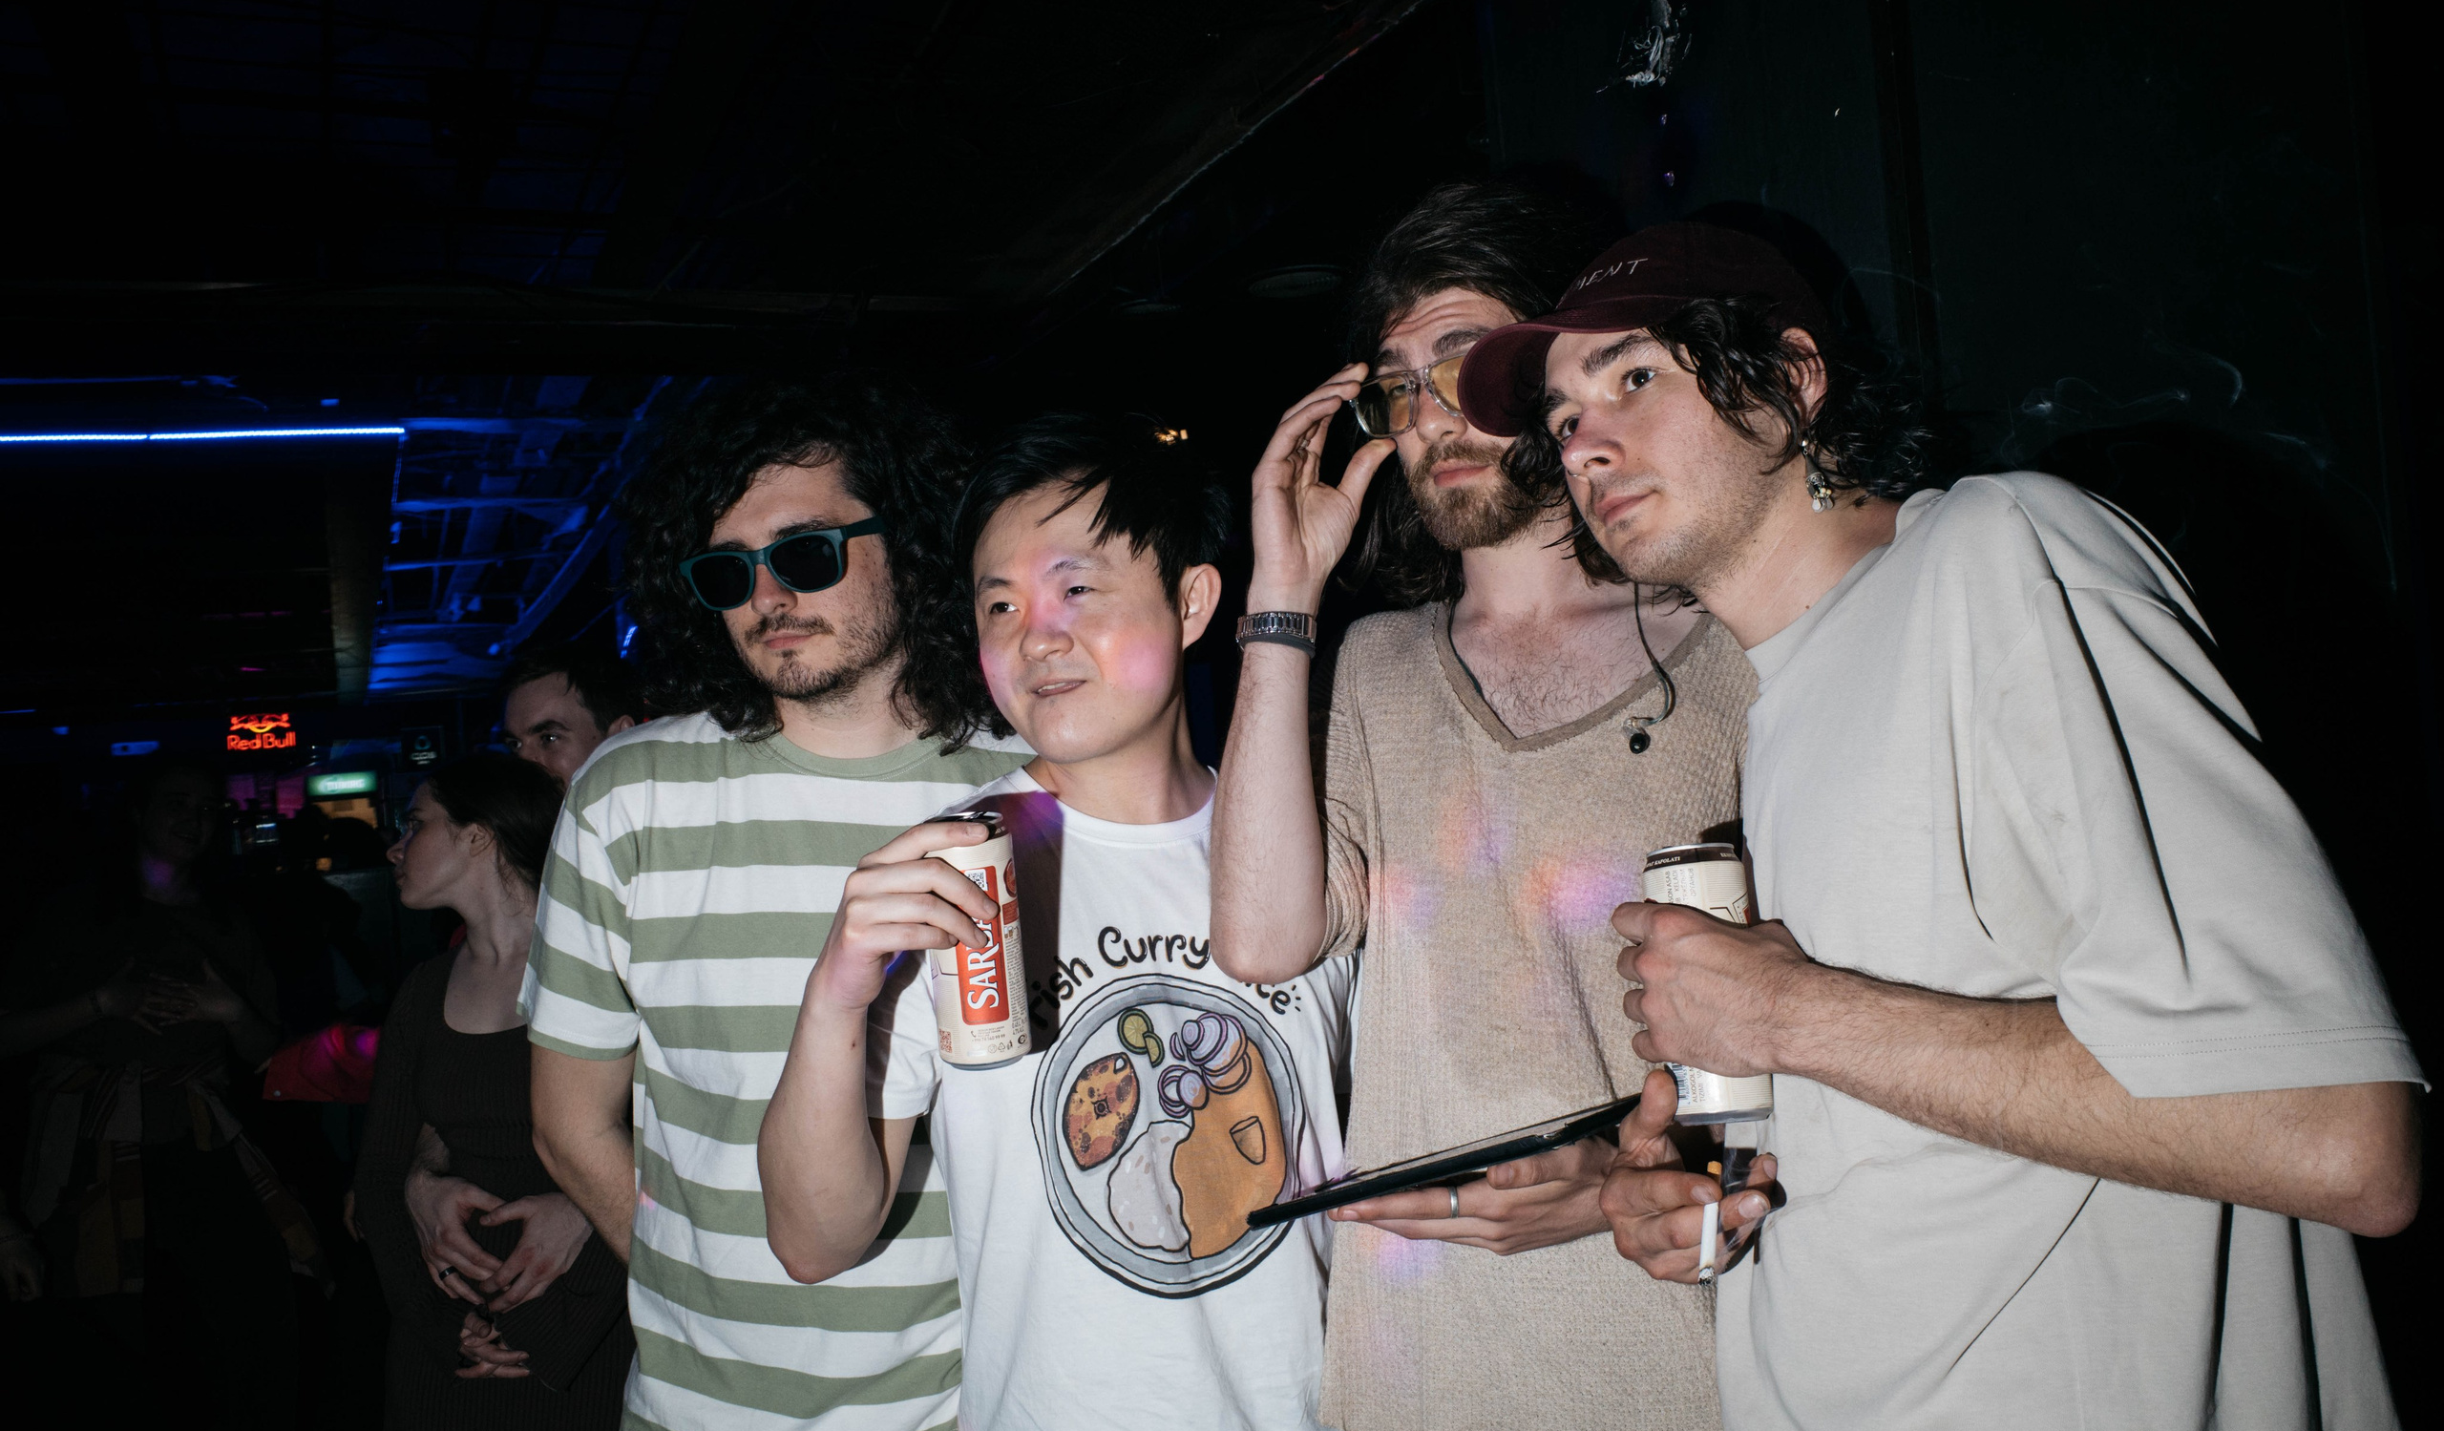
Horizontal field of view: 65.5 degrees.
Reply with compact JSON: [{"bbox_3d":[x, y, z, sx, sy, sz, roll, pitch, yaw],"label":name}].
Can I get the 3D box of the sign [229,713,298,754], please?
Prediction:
[{"bbox_3d":[-7.570,0.136,15.000,0.500,0.290,0.060,-4,-1,-25],"label":"sign"}]

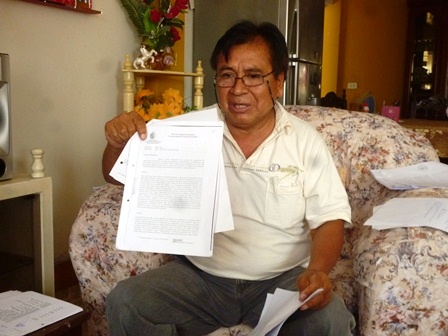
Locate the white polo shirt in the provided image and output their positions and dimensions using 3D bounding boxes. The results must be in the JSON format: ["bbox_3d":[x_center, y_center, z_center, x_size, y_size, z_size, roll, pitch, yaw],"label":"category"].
[{"bbox_3d":[0.060,0.062,1.340,0.500,0.470,0.310,3,4,10],"label":"white polo shirt"}]

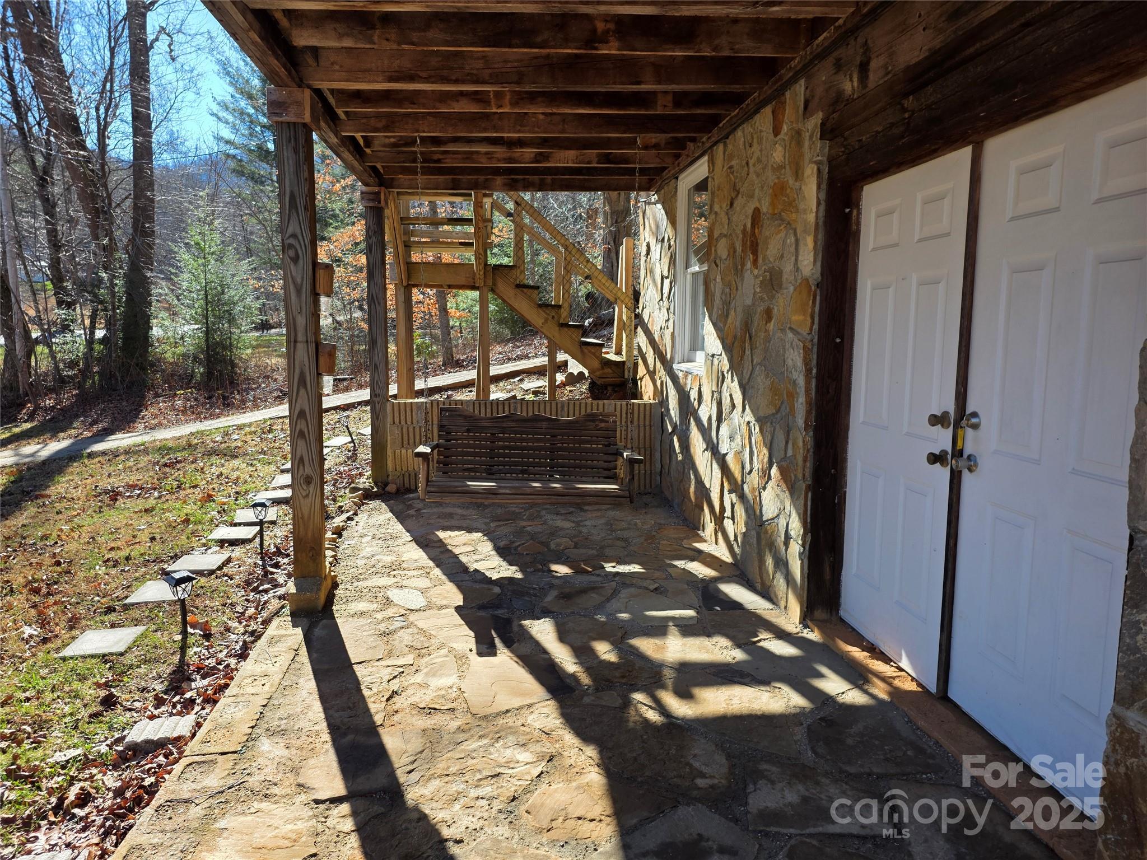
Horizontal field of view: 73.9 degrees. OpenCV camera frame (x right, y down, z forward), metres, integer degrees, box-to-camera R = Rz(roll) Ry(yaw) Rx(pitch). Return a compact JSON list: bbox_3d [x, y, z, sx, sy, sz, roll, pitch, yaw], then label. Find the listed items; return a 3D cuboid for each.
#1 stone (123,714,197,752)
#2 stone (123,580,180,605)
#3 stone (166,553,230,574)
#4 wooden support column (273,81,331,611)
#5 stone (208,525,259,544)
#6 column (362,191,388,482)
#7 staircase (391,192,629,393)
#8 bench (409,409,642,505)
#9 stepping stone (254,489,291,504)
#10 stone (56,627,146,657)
[{"bbox_3d":[-1.615,1.217,3.013,0.200,0.070,0.190,-1,8,-6],"label":"stone"},{"bbox_3d":[-2.414,0.974,4.495,0.310,0.042,0.315,-1,11,-6],"label":"stone"},{"bbox_3d":[-2.429,0.883,4.953,0.305,0.042,0.300,-1,11,-6],"label":"stone"},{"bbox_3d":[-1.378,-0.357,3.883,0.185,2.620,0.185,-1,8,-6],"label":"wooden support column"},{"bbox_3d":[-2.455,0.767,5.533,0.300,0.042,0.285,-1,11,-6],"label":"stone"},{"bbox_3d":[-1.697,-0.786,6.612,0.175,2.520,0.175,-1,8,-6],"label":"column"},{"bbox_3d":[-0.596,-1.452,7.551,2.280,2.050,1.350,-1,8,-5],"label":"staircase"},{"bbox_3d":[-0.268,0.128,4.678,1.310,0.510,0.640,0,8,-4],"label":"bench"},{"bbox_3d":[-2.533,0.571,6.511,0.310,0.042,0.280,-1,11,-6],"label":"stepping stone"},{"bbox_3d":[-2.385,1.098,3.882,0.300,0.042,0.300,-1,11,-6],"label":"stone"}]

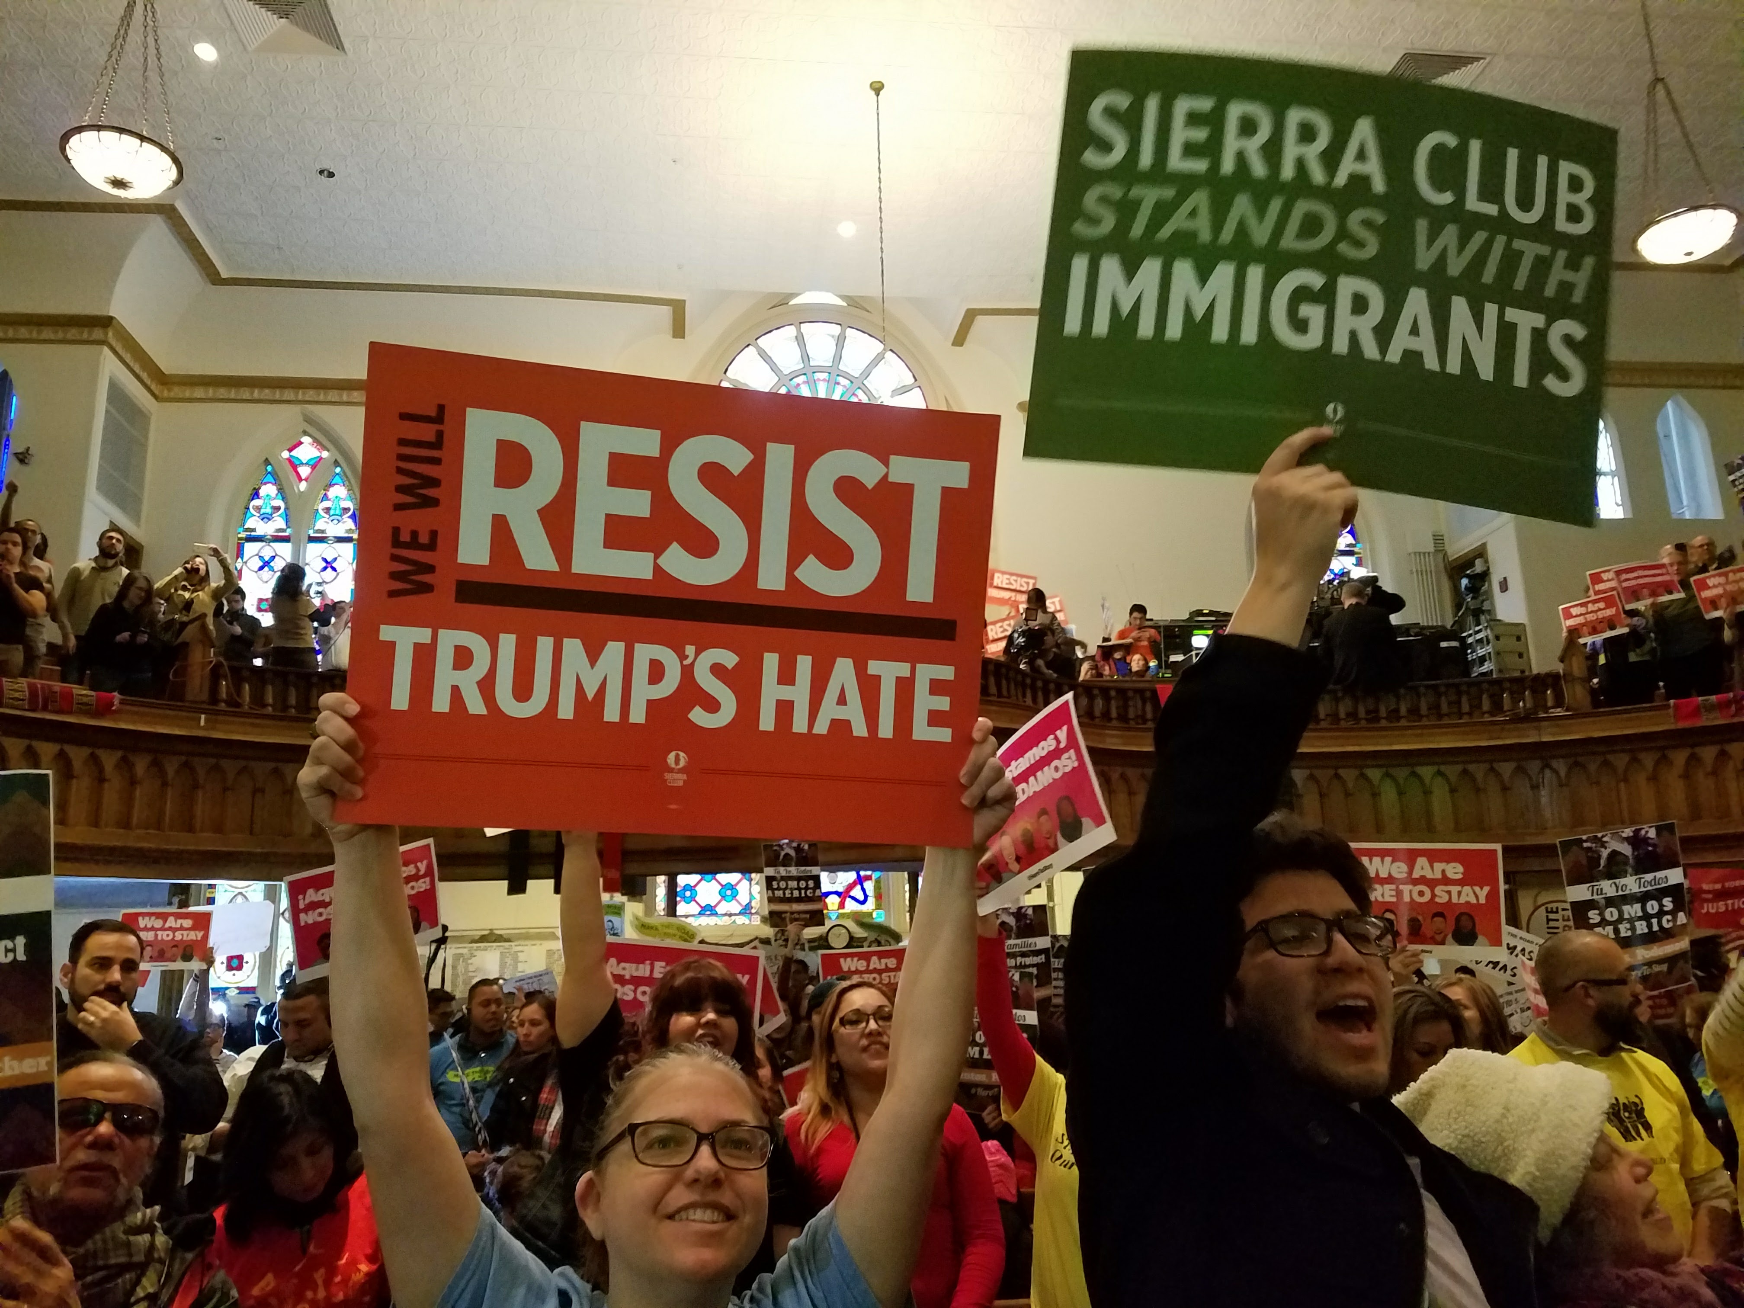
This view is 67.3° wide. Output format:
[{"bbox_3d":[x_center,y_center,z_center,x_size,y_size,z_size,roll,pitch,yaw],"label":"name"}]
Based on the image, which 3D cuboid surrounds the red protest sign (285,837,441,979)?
[{"bbox_3d":[-1.450,0.730,3.761,0.020,0.288,0.440,0,8,45],"label":"red protest sign"}]

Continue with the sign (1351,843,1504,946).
[{"bbox_3d":[1.400,0.635,3.390,0.440,0.290,0.020,-5,-14,28],"label":"sign"}]

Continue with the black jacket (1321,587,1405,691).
[{"bbox_3d":[3.712,-0.057,9.900,0.600,0.820,0.400,-5,-13,14],"label":"black jacket"}]

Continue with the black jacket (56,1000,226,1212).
[{"bbox_3d":[-1.778,1.156,3.100,0.540,0.700,0.360,6,-15,-31],"label":"black jacket"}]

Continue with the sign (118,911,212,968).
[{"bbox_3d":[-3.537,1.431,6.544,0.440,0.288,0.020,2,-14,-7],"label":"sign"}]

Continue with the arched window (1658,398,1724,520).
[{"bbox_3d":[7.165,-1.740,11.500,0.490,1.150,0.200,0,-13,-6],"label":"arched window"}]

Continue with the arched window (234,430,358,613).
[{"bbox_3d":[-6.661,-1.290,15.238,1.380,2.750,0.200,0,-13,-7],"label":"arched window"}]

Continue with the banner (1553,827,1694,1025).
[{"bbox_3d":[2.030,0.690,3.520,0.288,0.440,0.020,-9,5,10],"label":"banner"}]

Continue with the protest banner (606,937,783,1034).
[{"bbox_3d":[-0.498,0.886,3.360,0.450,0.290,0.020,6,-7,-2],"label":"protest banner"}]

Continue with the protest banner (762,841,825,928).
[{"bbox_3d":[-0.406,1.214,6.880,0.285,0.440,0.020,-1,-17,-11],"label":"protest banner"}]

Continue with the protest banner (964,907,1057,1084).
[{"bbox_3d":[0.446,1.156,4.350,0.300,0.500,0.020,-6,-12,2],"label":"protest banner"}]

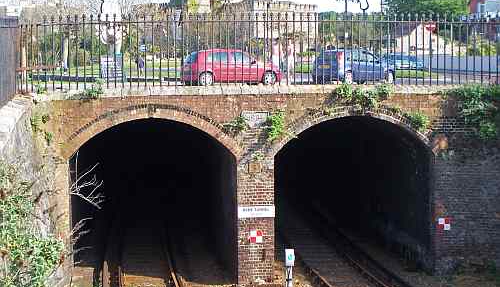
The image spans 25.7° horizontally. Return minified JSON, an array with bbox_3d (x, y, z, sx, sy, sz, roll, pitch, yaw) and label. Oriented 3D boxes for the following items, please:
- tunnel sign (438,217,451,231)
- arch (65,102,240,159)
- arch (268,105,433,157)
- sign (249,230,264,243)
[{"bbox_3d":[5.296,2.202,29.814,0.330,0.330,0.030,-1,5,-11],"label":"tunnel sign"},{"bbox_3d":[-2.537,-0.329,28.368,4.665,1.488,0.550,-1,5,-11],"label":"arch"},{"bbox_3d":[2.645,-0.367,29.382,4.513,1.382,0.550,-1,5,-11],"label":"arch"},{"bbox_3d":[0.174,2.458,28.829,0.340,0.330,0.030,-1,5,-11],"label":"sign"}]

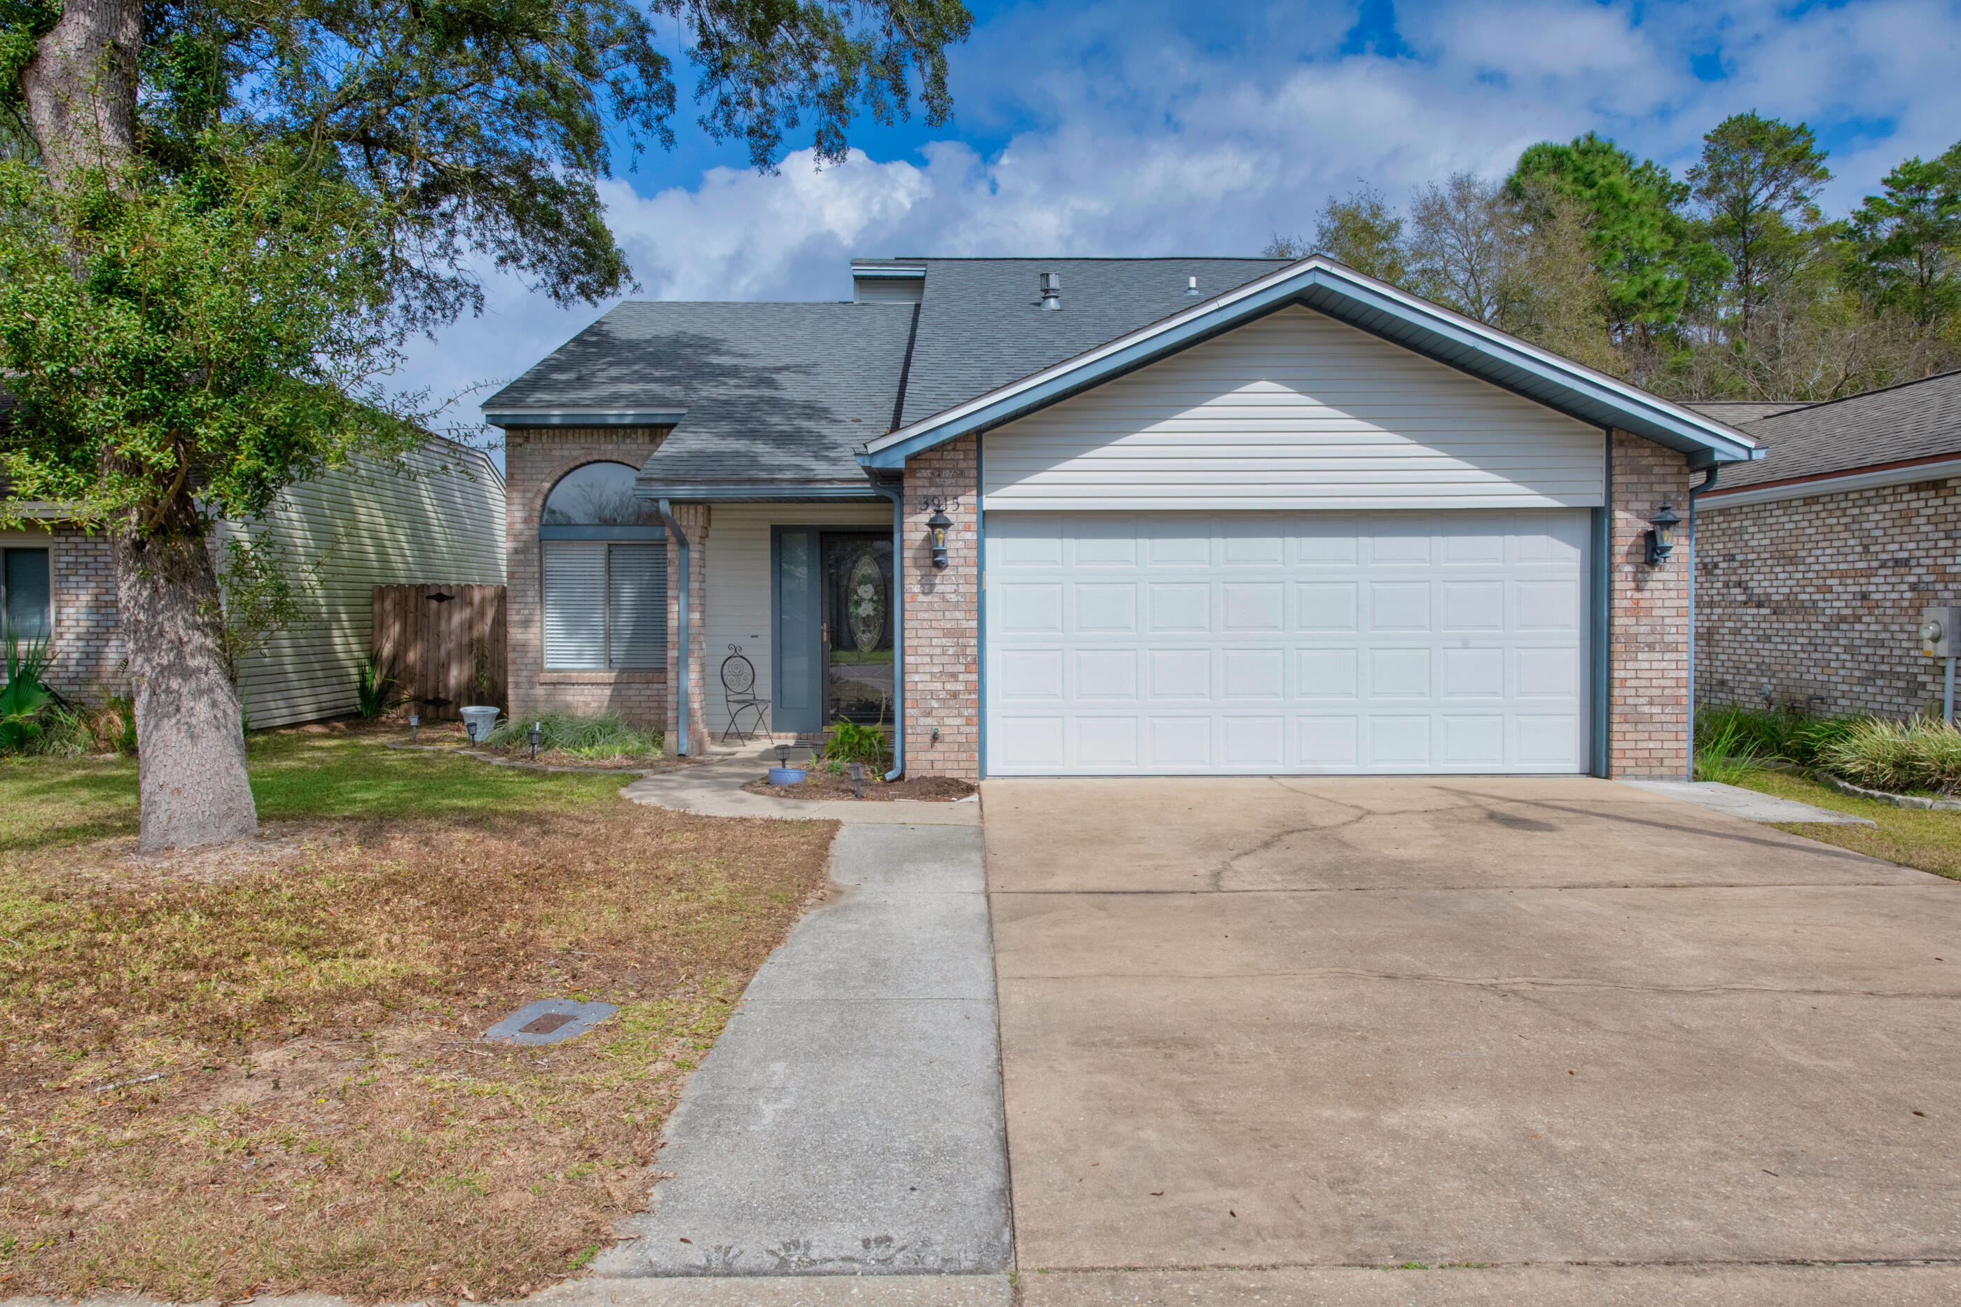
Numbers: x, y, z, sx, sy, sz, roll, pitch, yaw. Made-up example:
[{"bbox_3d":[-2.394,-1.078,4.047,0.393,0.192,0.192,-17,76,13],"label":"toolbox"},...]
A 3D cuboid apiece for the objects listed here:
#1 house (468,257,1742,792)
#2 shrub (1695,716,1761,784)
[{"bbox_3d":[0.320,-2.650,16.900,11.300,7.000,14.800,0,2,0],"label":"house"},{"bbox_3d":[5.940,0.755,10.420,0.550,0.550,0.550,0,2,0],"label":"shrub"}]

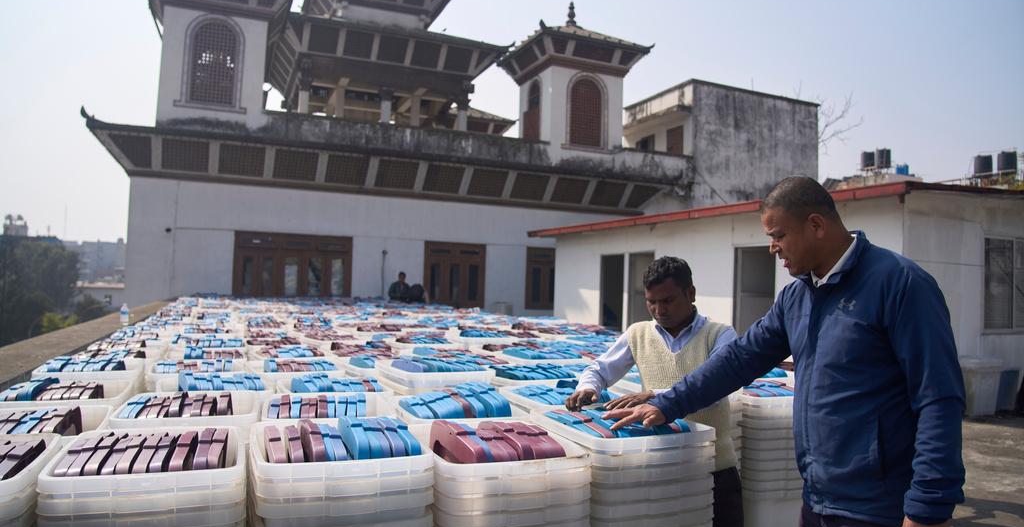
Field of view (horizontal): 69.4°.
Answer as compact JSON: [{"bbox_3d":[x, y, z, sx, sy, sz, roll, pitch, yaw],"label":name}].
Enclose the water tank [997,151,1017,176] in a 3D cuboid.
[{"bbox_3d":[30.148,-6.145,45.000,0.950,1.320,0.950,3,-3,-22],"label":"water tank"}]

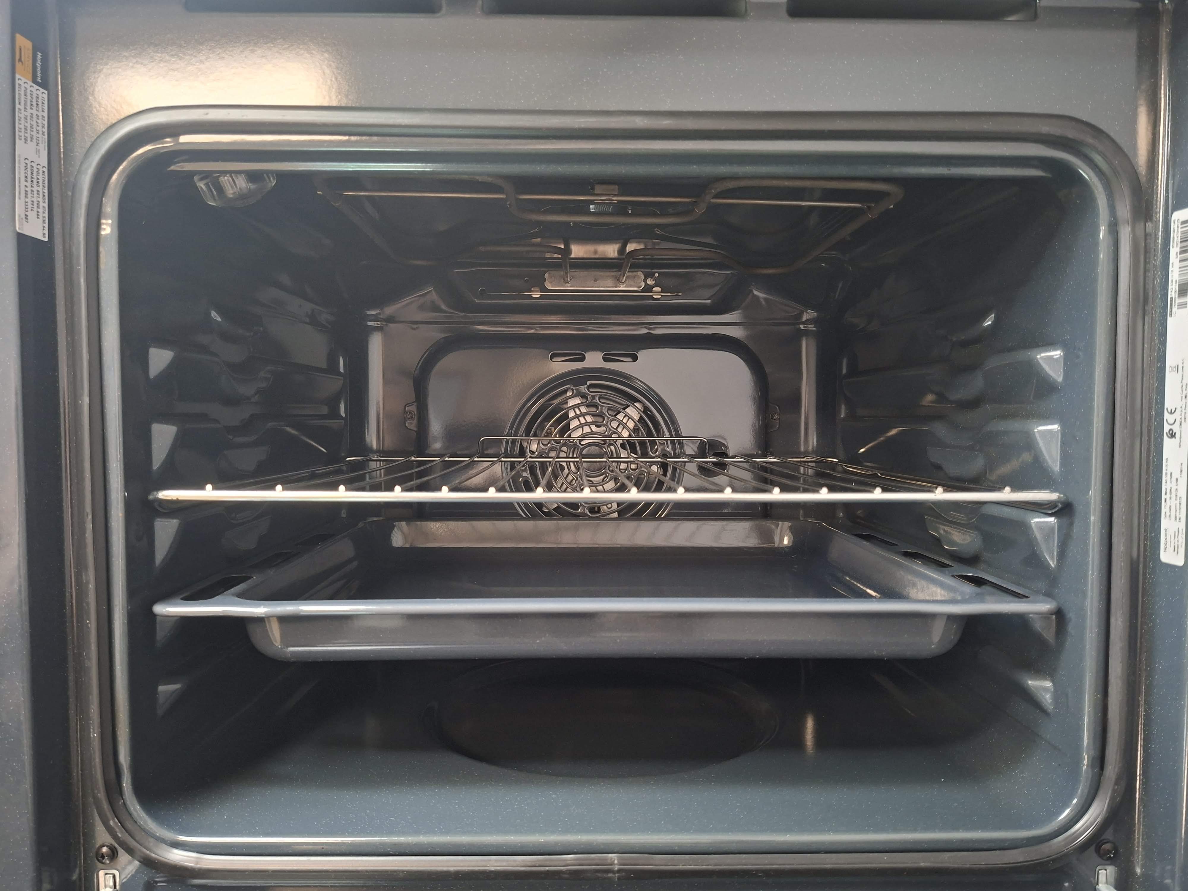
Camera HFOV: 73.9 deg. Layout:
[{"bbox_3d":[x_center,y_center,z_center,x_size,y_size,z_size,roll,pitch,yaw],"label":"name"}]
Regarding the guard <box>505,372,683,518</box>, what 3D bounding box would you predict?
[{"bbox_3d":[0.000,0.014,0.775,0.175,0.175,0.020,0,2,-1],"label":"guard"}]

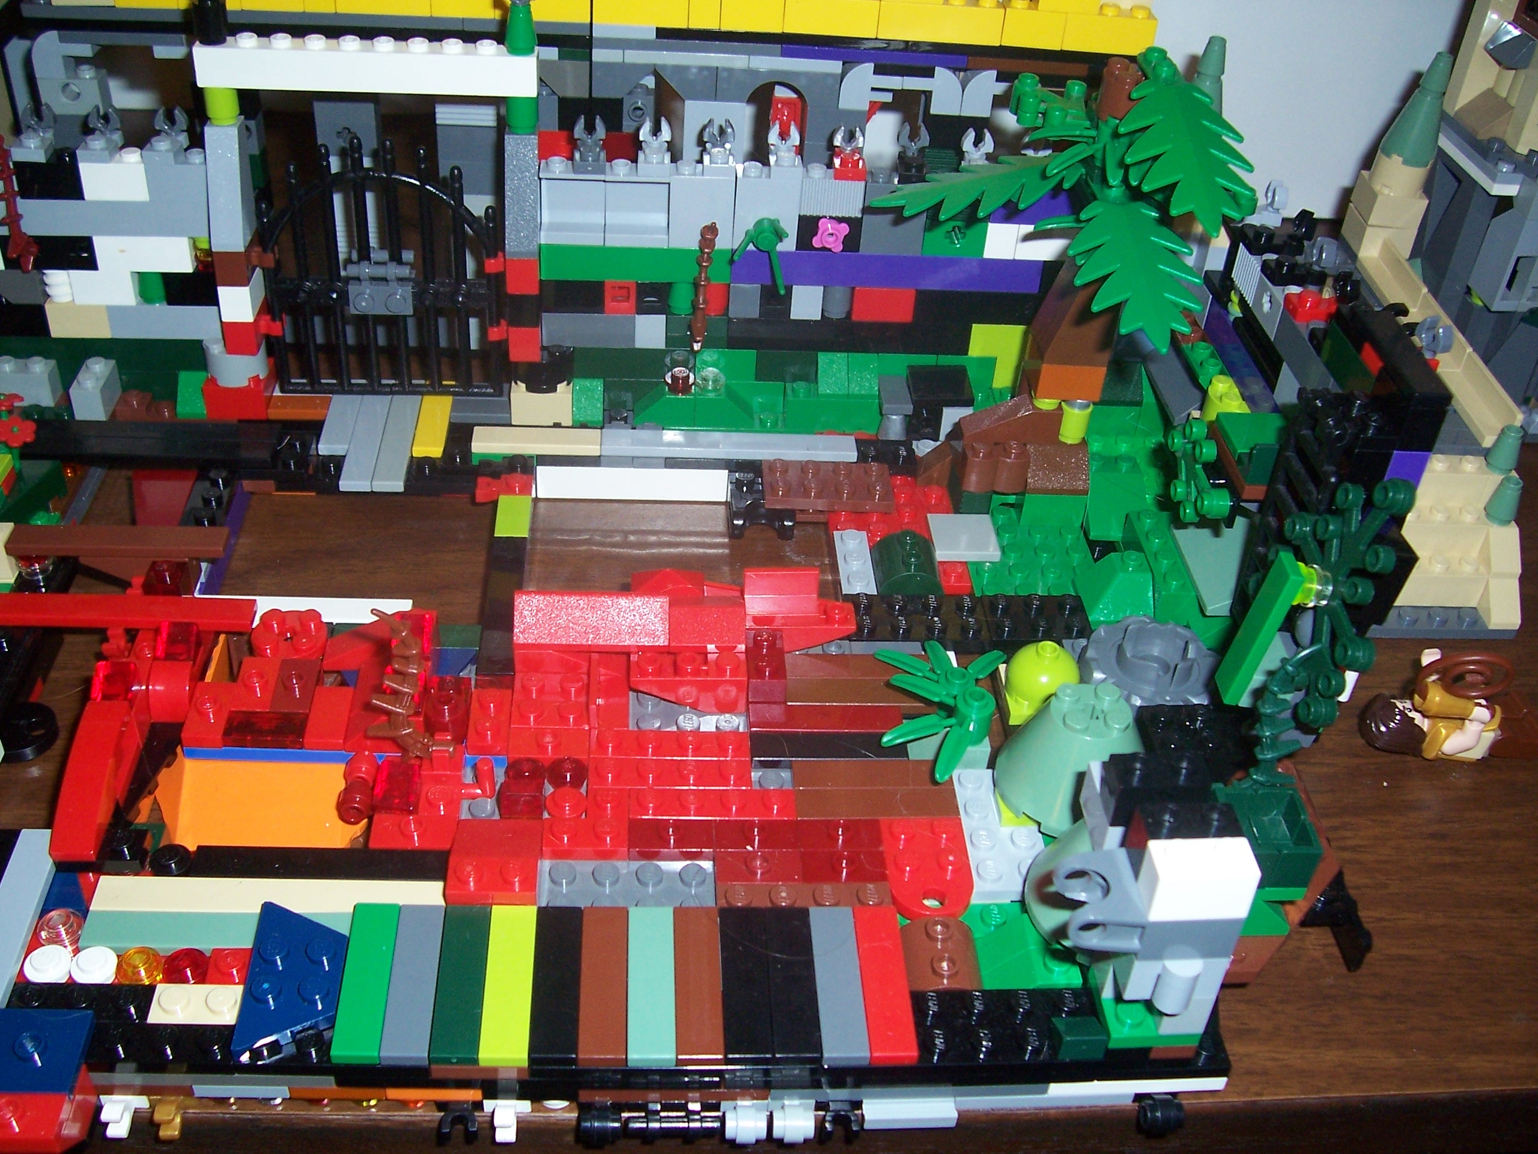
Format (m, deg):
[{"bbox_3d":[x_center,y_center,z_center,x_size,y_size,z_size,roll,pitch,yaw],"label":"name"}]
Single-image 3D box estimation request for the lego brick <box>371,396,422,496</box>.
[{"bbox_3d":[-0.095,-0.036,0.388,0.008,0.003,0.048,0,37,-6],"label":"lego brick"}]

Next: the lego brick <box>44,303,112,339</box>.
[{"bbox_3d":[-0.180,-0.069,0.396,0.016,0.010,0.008,1,37,-5],"label":"lego brick"}]

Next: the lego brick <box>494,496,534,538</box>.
[{"bbox_3d":[-0.060,-0.013,0.359,0.008,0.003,0.016,1,37,-5],"label":"lego brick"}]

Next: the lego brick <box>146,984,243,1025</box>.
[{"bbox_3d":[-0.094,0.071,0.250,0.016,0.005,0.008,1,36,-5],"label":"lego brick"}]

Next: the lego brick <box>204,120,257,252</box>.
[{"bbox_3d":[-0.129,-0.095,0.362,0.008,0.031,0.015,3,36,-7],"label":"lego brick"}]

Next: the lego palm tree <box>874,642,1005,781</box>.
[{"bbox_3d":[0.036,0.026,0.308,0.028,0.015,0.038,1,37,-5],"label":"lego palm tree"}]

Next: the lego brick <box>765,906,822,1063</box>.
[{"bbox_3d":[0.004,0.070,0.259,0.008,0.003,0.032,1,37,-5],"label":"lego brick"}]

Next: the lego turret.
[{"bbox_3d":[0.187,-0.124,0.441,0.016,0.059,0.016,4,37,-2],"label":"lego turret"}]

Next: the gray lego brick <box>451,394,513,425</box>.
[{"bbox_3d":[-0.076,-0.044,0.400,0.016,0.003,0.008,1,36,-5],"label":"gray lego brick"}]

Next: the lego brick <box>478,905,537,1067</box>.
[{"bbox_3d":[-0.044,0.069,0.257,0.008,0.003,0.032,1,35,-5],"label":"lego brick"}]

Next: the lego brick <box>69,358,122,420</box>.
[{"bbox_3d":[-0.175,-0.049,0.391,0.008,0.011,0.016,1,37,-5],"label":"lego brick"}]

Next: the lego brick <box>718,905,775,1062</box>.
[{"bbox_3d":[-0.004,0.069,0.256,0.008,0.003,0.032,1,37,-5],"label":"lego brick"}]

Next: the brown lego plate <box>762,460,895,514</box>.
[{"bbox_3d":[0.015,-0.024,0.392,0.032,0.005,0.016,1,36,-5],"label":"brown lego plate"}]

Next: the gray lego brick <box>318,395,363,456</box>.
[{"bbox_3d":[-0.111,-0.041,0.394,0.008,0.003,0.032,1,37,-5],"label":"gray lego brick"}]

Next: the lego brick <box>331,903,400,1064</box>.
[{"bbox_3d":[-0.066,0.067,0.251,0.008,0.003,0.032,1,37,-5],"label":"lego brick"}]

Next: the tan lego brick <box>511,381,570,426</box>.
[{"bbox_3d":[-0.059,-0.048,0.398,0.016,0.010,0.016,1,37,-5],"label":"tan lego brick"}]

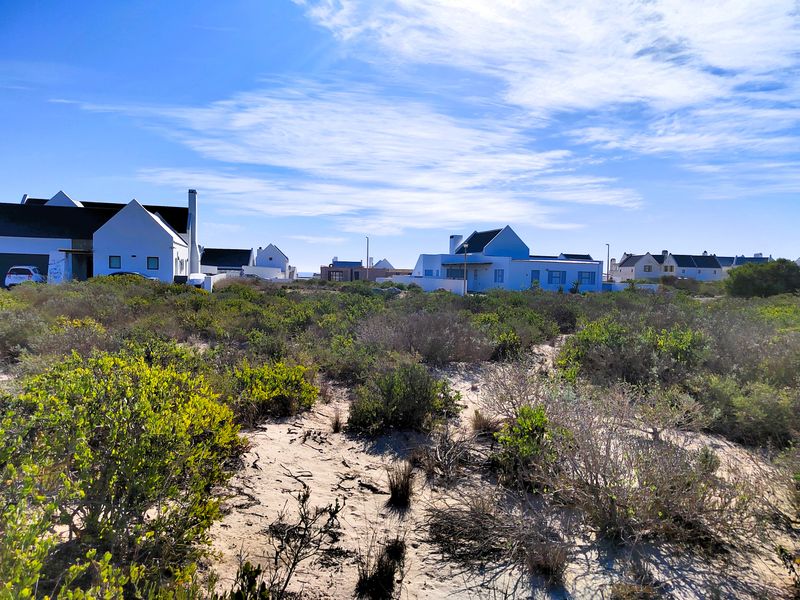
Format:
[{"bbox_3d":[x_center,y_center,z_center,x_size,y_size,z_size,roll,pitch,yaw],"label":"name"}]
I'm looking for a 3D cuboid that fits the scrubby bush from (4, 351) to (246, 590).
[{"bbox_3d":[-1.610,0.884,3.250,1.300,1.080,1.250,-1,3,-27],"label":"scrubby bush"}]

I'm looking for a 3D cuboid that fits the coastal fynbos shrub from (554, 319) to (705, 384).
[{"bbox_3d":[3.535,0.757,8.249,2.100,0.880,1.600,2,3,24],"label":"coastal fynbos shrub"}]

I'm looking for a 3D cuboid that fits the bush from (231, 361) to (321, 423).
[{"bbox_3d":[-1.398,0.993,6.010,0.950,0.580,0.850,0,3,-13],"label":"bush"}]

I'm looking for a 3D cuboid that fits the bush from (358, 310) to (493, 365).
[{"bbox_3d":[0.465,0.667,9.847,2.450,0.860,1.900,0,3,3],"label":"bush"}]

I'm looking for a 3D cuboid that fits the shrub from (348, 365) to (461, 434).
[{"bbox_3d":[0.048,0.990,5.658,1.180,0.640,1.000,0,3,0],"label":"shrub"}]

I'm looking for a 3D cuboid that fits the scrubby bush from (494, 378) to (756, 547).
[{"bbox_3d":[1.453,1.009,3.606,1.600,0.830,1.300,2,3,23],"label":"scrubby bush"}]

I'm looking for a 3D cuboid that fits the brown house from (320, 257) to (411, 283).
[{"bbox_3d":[-5.837,-5.377,94.851,15.500,4.700,10.000,0,3,0],"label":"brown house"}]

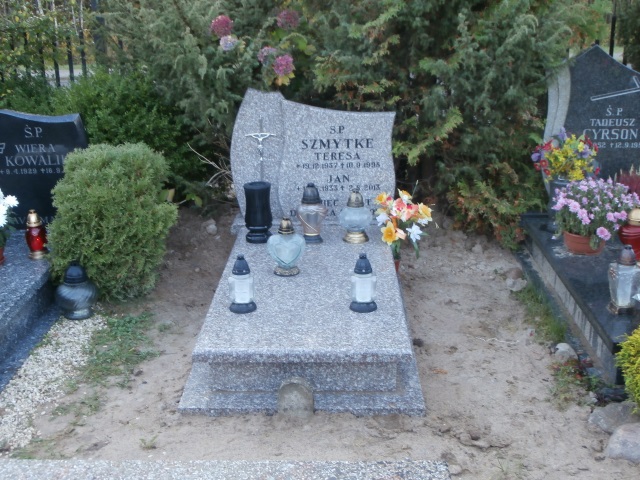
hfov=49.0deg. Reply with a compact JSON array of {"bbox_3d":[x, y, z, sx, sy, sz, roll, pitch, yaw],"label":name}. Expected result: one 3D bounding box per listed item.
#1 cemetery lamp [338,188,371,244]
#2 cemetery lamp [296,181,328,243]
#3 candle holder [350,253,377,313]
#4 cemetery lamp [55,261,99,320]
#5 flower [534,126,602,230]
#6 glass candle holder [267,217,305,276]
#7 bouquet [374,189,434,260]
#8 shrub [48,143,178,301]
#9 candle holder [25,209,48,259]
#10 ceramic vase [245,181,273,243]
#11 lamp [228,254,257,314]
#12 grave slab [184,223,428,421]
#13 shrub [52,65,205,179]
[{"bbox_3d":[0.173,-0.126,3.487,0.157,0.268,0.157,0,19,1],"label":"cemetery lamp"},{"bbox_3d":[-0.036,-0.139,3.529,0.160,0.300,0.145,1,20,1],"label":"cemetery lamp"},{"bbox_3d":[0.175,0.162,2.813,0.107,0.235,0.107,0,19,1],"label":"candle holder"},{"bbox_3d":[-1.095,0.218,3.202,0.190,0.255,0.190,1,19,1],"label":"cemetery lamp"},{"bbox_3d":[1.322,-0.331,3.766,0.360,0.530,0.320,0,19,1],"label":"flower"},{"bbox_3d":[-0.152,0.020,3.128,0.170,0.262,0.120,0,19,1],"label":"glass candle holder"},{"bbox_3d":[0.429,-0.036,3.586,0.300,0.460,0.280,1,19,1],"label":"bouquet"},{"bbox_3d":[-1.047,-0.143,3.583,0.660,0.740,0.660,0,19,1],"label":"shrub"},{"bbox_3d":[-1.363,-0.041,3.363,0.115,0.235,0.115,0,19,1],"label":"candle holder"},{"bbox_3d":[-0.308,-0.141,3.493,0.137,0.298,0.137,0,19,1],"label":"ceramic vase"},{"bbox_3d":[-0.303,0.168,2.789,0.112,0.236,0.108,1,20,1],"label":"lamp"},{"bbox_3d":[-0.050,0.270,3.143,0.880,0.210,1.500,1,20,1],"label":"grave slab"},{"bbox_3d":[-1.439,-0.880,5.250,1.200,0.900,1.000,1,19,1],"label":"shrub"}]

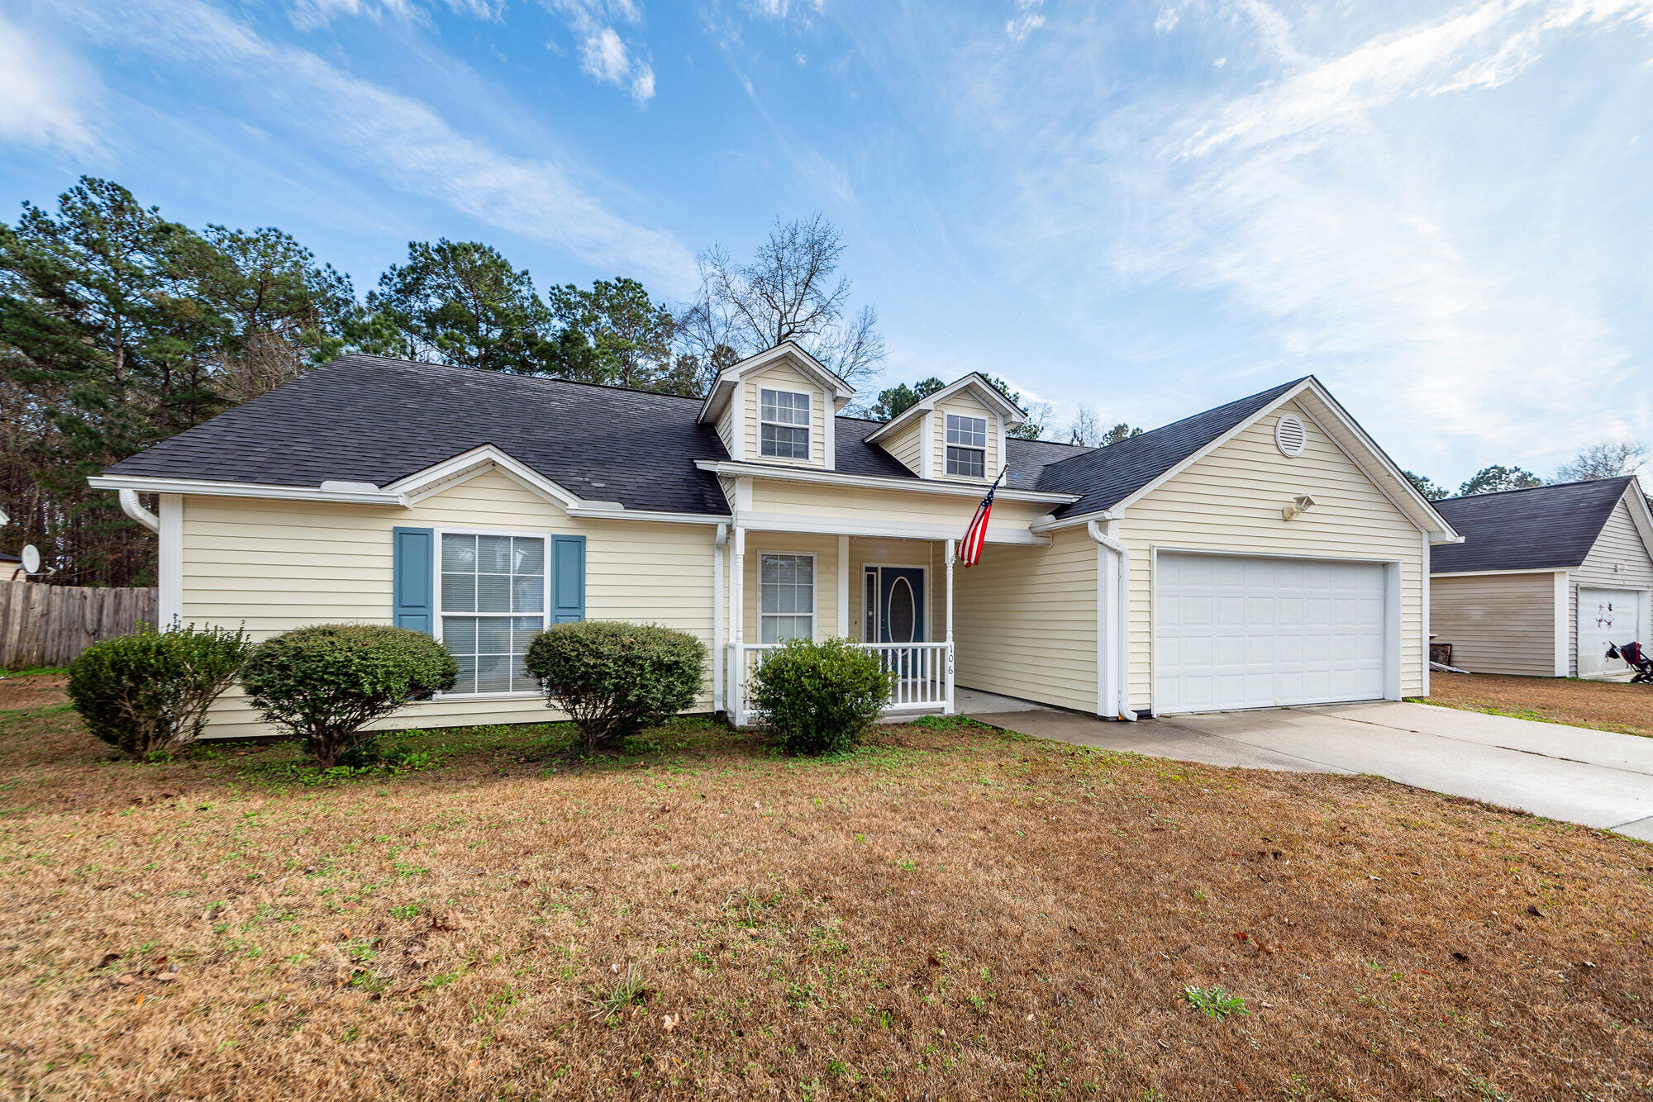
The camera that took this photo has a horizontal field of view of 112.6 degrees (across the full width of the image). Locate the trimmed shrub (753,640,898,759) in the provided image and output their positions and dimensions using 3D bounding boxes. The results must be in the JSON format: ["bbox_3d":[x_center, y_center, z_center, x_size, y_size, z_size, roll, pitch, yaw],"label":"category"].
[{"bbox_3d":[-0.042,1.361,5.250,1.368,1.065,1.368,1,-4,-17],"label":"trimmed shrub"}]

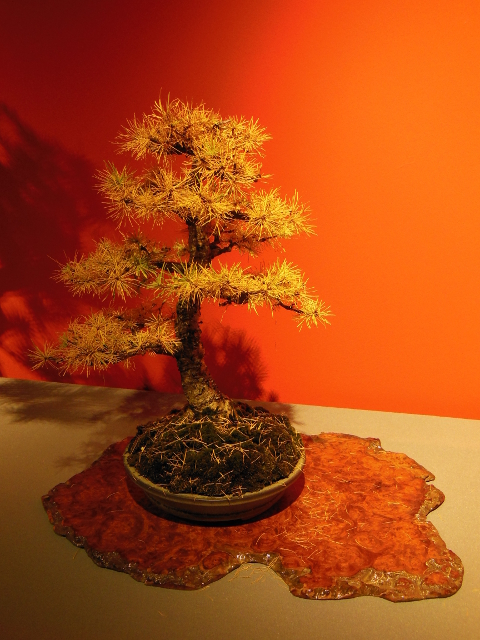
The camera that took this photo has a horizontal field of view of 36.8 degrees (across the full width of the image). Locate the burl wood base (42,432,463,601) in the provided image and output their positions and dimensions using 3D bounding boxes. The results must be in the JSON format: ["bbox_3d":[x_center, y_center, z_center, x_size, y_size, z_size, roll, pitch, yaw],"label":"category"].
[{"bbox_3d":[0.006,0.288,1.157,0.638,0.025,0.405,2,21,6],"label":"burl wood base"}]

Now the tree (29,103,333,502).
[{"bbox_3d":[-0.092,-0.038,1.057,0.455,0.550,0.370,2,21,6],"label":"tree"}]

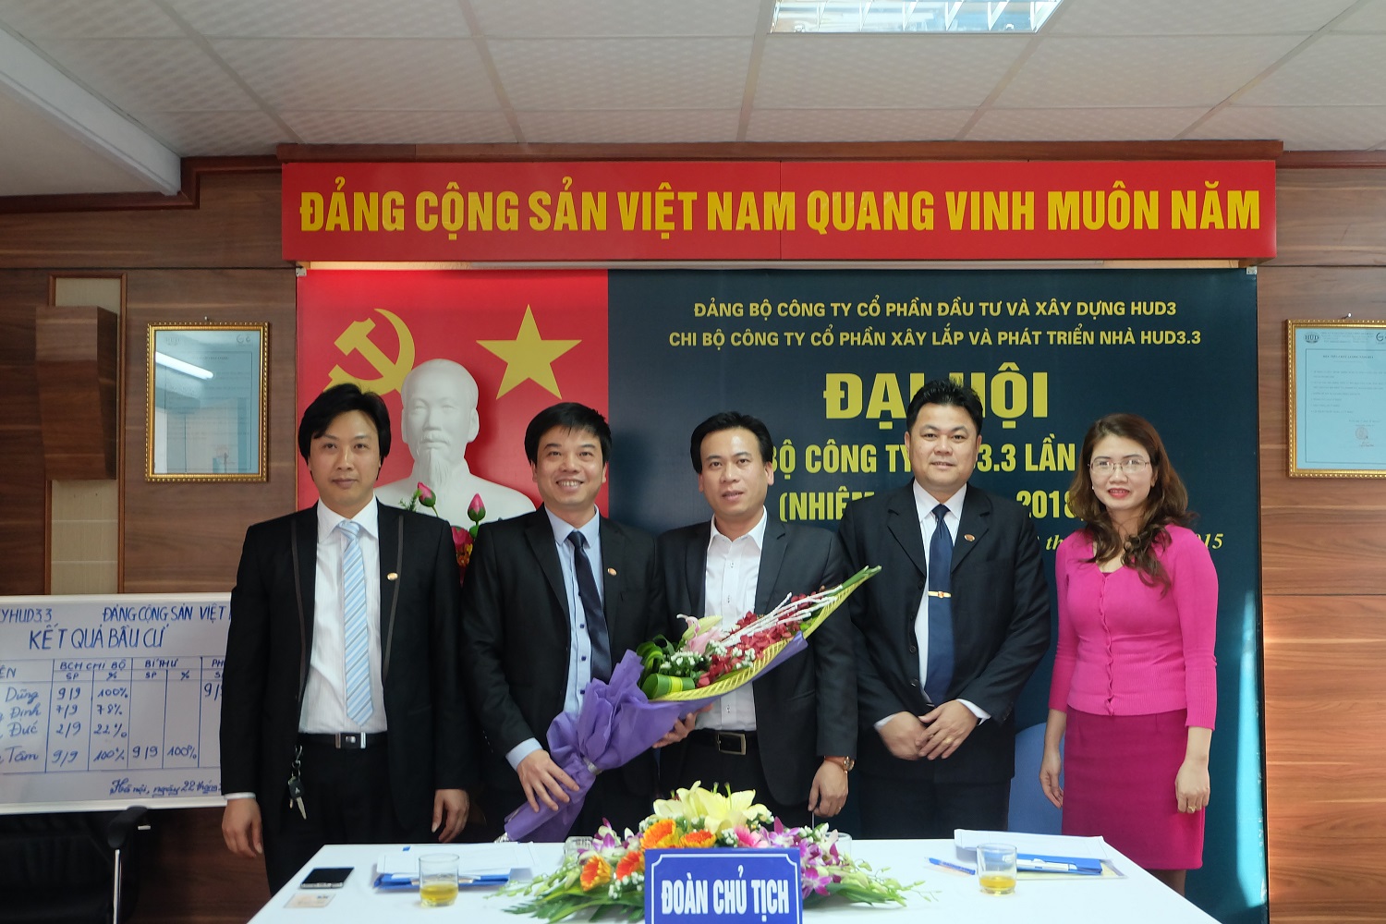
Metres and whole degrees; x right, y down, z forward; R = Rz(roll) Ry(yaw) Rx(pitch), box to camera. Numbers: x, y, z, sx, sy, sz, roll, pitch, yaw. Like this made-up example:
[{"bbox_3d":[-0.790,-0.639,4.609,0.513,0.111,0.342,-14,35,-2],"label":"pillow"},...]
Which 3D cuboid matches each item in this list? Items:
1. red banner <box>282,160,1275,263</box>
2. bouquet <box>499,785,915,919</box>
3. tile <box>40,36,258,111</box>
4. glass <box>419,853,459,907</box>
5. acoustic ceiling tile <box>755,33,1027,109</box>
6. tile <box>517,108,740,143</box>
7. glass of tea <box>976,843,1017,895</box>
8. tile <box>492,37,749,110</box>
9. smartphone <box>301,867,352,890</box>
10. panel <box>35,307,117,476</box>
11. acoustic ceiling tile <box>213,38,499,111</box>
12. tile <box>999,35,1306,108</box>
[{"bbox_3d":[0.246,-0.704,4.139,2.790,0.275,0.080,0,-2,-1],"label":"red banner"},{"bbox_3d":[0.026,0.619,2.398,0.681,0.179,0.380,0,-2,-1],"label":"bouquet"},{"bbox_3d":[-1.250,-0.897,3.394,0.380,0.018,0.600,0,-1,-1],"label":"tile"},{"bbox_3d":[-0.407,0.673,2.353,0.066,0.077,0.066,0,-2,-1],"label":"glass"},{"bbox_3d":[0.448,-0.930,3.489,0.600,0.020,0.575,0,-2,-1],"label":"acoustic ceiling tile"},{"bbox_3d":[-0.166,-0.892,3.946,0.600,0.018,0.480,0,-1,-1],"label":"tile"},{"bbox_3d":[0.520,0.696,2.498,0.069,0.077,0.069,0,-1,-1],"label":"glass of tea"},{"bbox_3d":[-0.160,-0.905,3.406,0.600,0.018,0.600,0,-1,-1],"label":"tile"},{"bbox_3d":[-0.649,0.742,2.606,0.072,0.009,0.130,0,-1,-1],"label":"smartphone"},{"bbox_3d":[-1.734,-0.191,4.117,0.175,0.472,0.140,0,-1,-1],"label":"panel"},{"bbox_3d":[-0.776,-0.923,3.473,0.600,0.020,0.575,0,-2,-1],"label":"acoustic ceiling tile"},{"bbox_3d":[1.060,-0.934,3.497,0.600,0.020,0.575,0,-2,-1],"label":"tile"}]

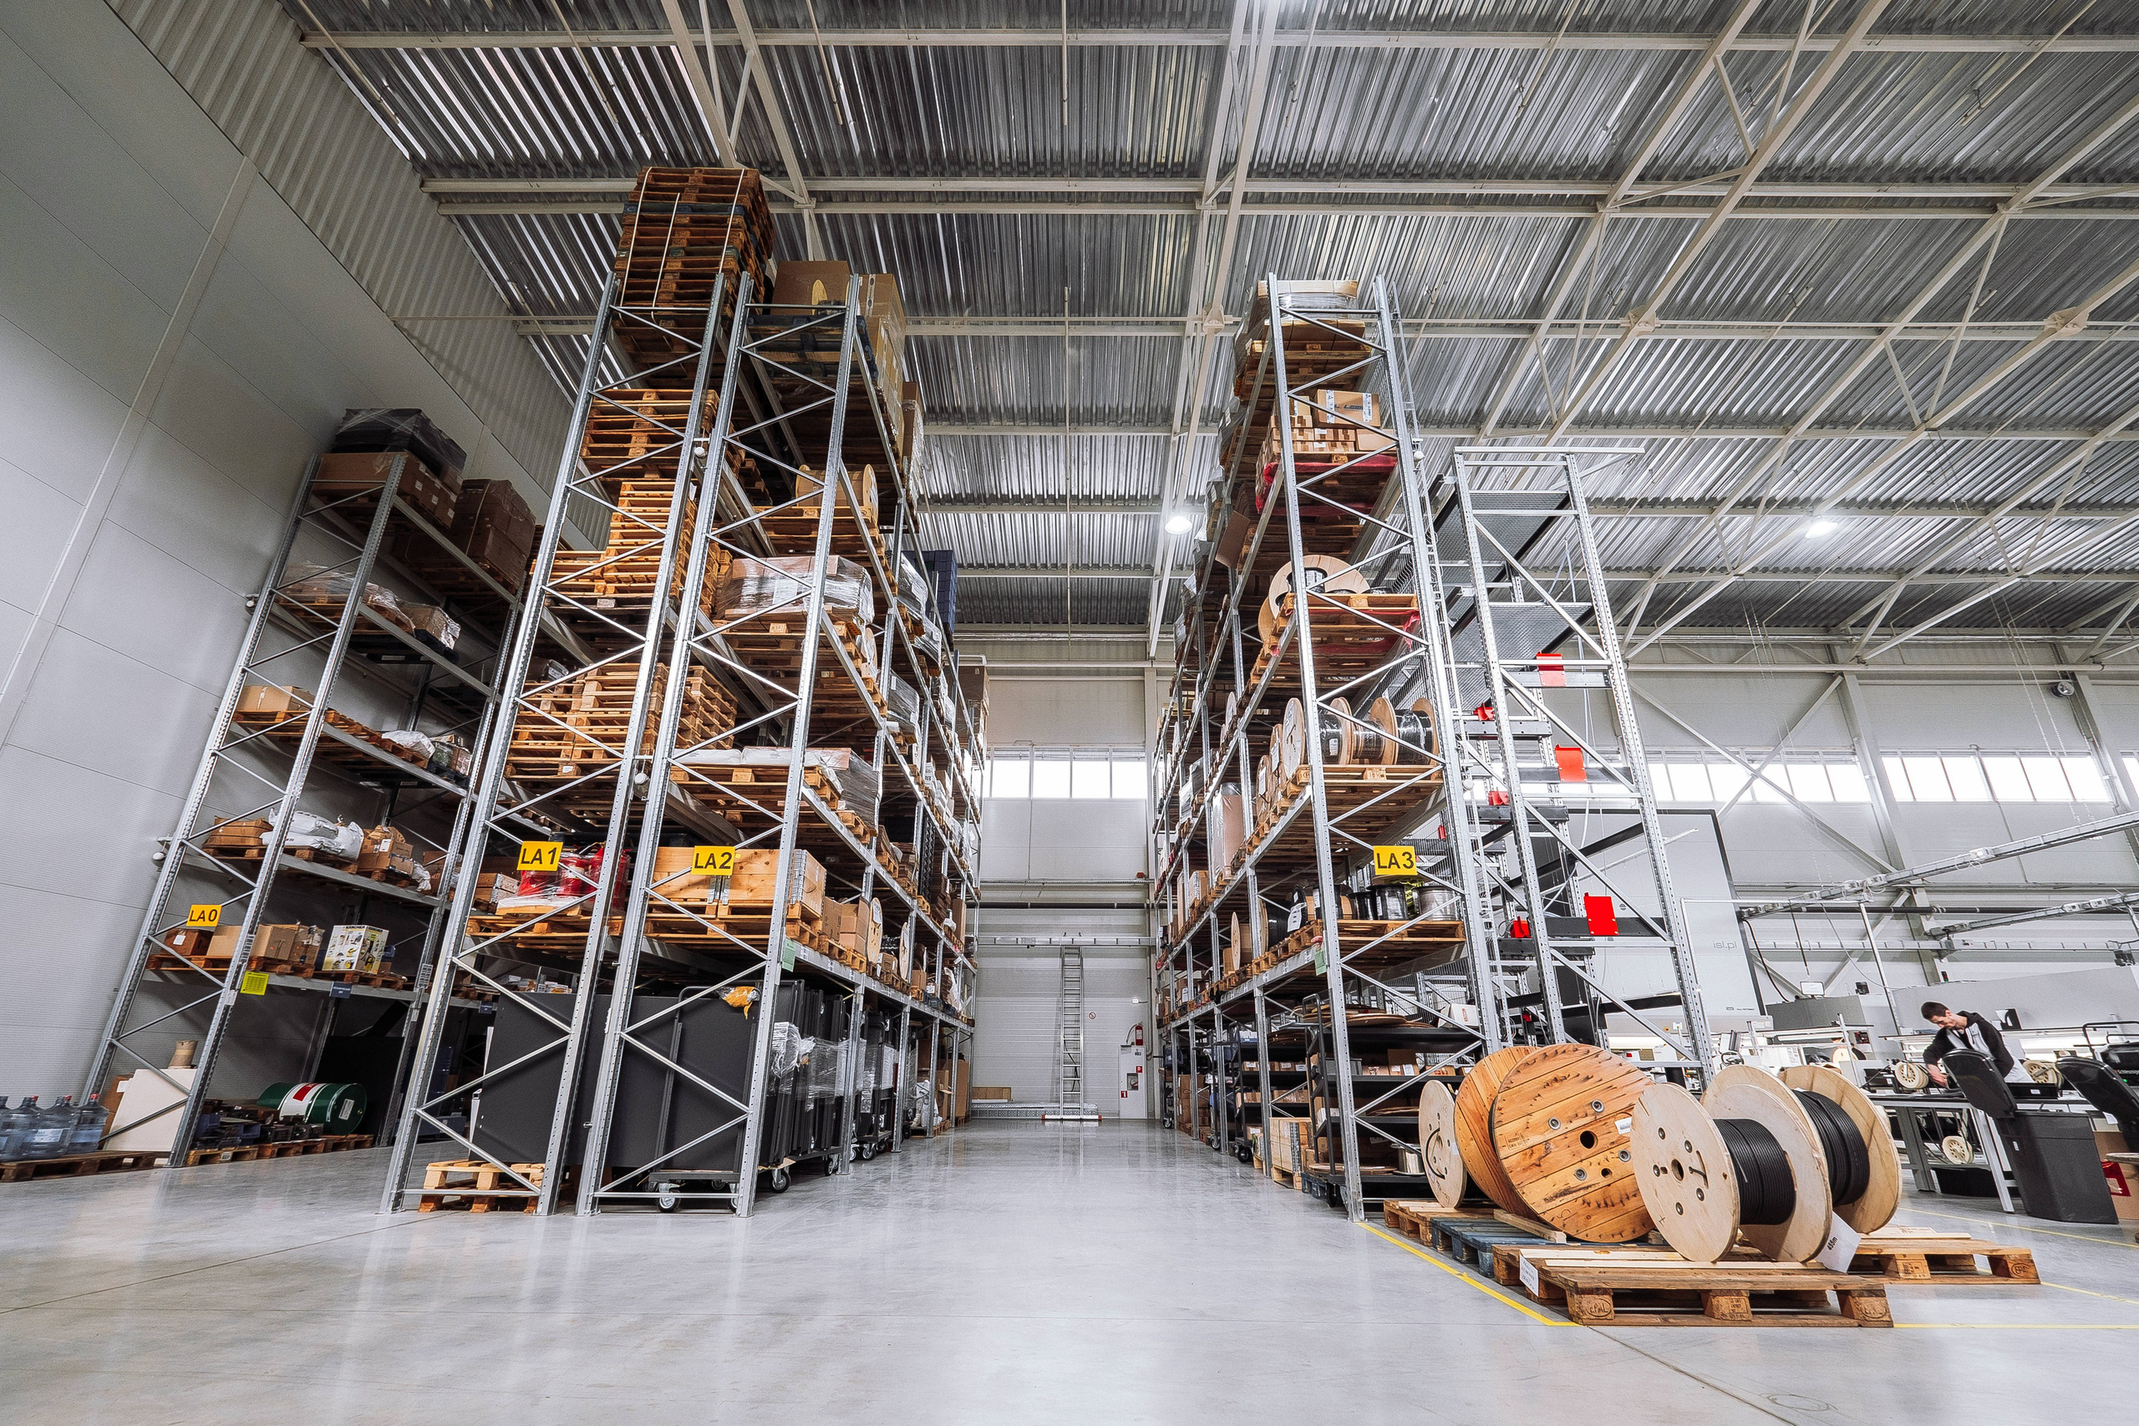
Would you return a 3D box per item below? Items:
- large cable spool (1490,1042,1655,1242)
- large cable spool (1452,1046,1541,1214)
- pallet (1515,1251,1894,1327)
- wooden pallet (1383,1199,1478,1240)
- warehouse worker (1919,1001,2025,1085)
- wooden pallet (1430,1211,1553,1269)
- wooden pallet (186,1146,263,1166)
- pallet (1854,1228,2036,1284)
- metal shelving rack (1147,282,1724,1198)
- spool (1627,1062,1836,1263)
[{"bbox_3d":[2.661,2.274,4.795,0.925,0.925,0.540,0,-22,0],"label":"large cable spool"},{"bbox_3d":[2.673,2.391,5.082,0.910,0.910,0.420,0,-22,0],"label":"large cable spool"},{"bbox_3d":[2.555,2.459,3.834,1.200,0.144,0.800,0,-22,0],"label":"pallet"},{"bbox_3d":[2.692,3.105,5.417,1.200,0.144,0.800,0,-22,0],"label":"wooden pallet"},{"bbox_3d":[8.037,3.355,7.882,0.600,1.600,0.600,9,-24,-21],"label":"warehouse worker"},{"bbox_3d":[2.639,2.776,4.612,1.200,0.144,0.800,0,-22,0],"label":"wooden pallet"},{"bbox_3d":[-9.419,4.636,9.353,1.200,0.144,0.800,0,-22,0],"label":"wooden pallet"},{"bbox_3d":[3.989,2.792,4.631,1.200,0.144,0.800,0,-22,0],"label":"pallet"},{"bbox_3d":[3.172,2.115,13.853,2.510,8.350,13.700,0,-22,0],"label":"metal shelving rack"},{"bbox_3d":[2.993,2.088,4.070,0.440,0.726,0.726,0,-22,0],"label":"spool"}]

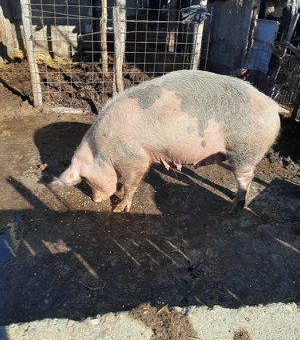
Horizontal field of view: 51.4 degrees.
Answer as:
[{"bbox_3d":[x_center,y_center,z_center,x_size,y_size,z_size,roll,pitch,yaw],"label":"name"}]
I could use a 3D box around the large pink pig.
[{"bbox_3d":[0.112,-0.181,2.168,1.580,0.955,0.480,1,28,-5],"label":"large pink pig"}]

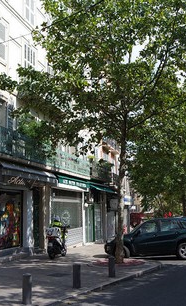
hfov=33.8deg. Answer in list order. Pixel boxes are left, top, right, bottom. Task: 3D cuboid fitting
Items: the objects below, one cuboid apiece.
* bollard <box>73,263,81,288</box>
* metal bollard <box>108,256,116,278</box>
[{"bbox_3d":[-0.363,2.861,7.177,0.170,0.520,0.170,-6,-11,20],"label":"bollard"},{"bbox_3d":[0.512,3.106,8.363,0.170,0.520,0.170,-6,-11,20],"label":"metal bollard"}]

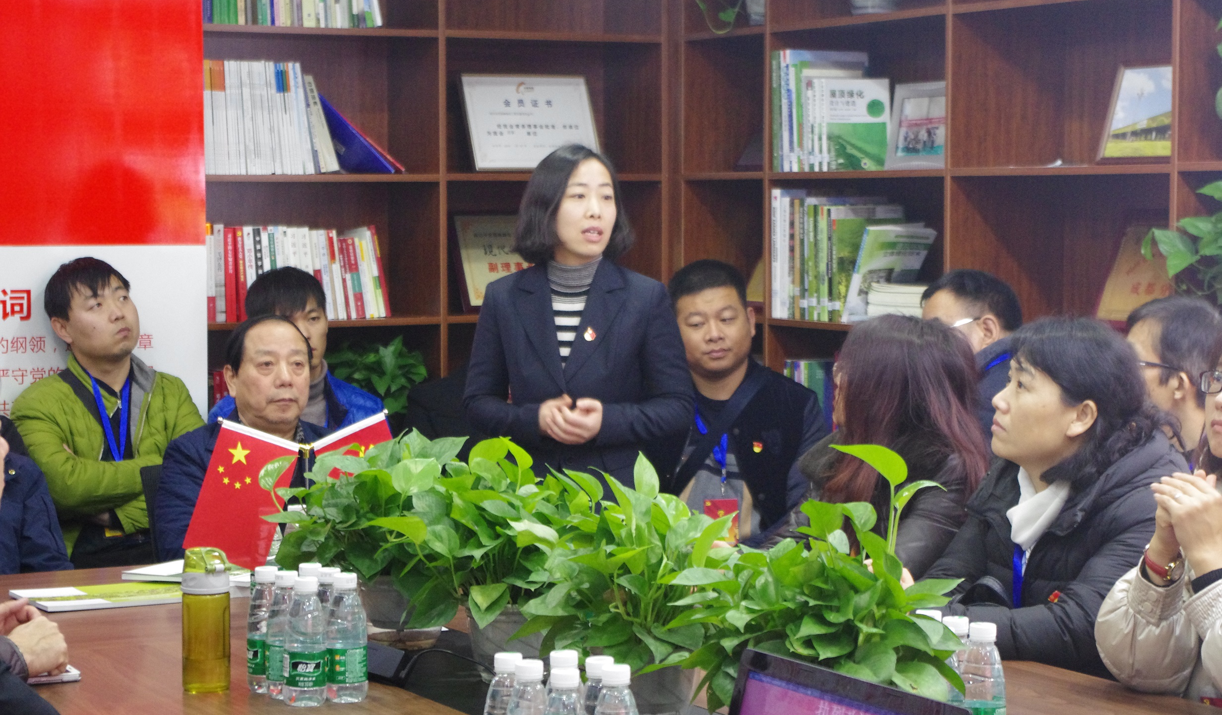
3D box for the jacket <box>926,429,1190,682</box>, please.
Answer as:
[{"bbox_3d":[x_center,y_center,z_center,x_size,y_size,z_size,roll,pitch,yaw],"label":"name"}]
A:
[{"bbox_3d":[0.710,0.419,4.370,0.430,0.600,0.460,-2,4,-23],"label":"jacket"}]

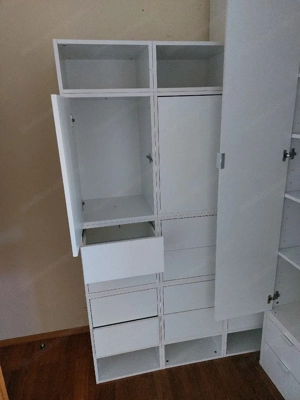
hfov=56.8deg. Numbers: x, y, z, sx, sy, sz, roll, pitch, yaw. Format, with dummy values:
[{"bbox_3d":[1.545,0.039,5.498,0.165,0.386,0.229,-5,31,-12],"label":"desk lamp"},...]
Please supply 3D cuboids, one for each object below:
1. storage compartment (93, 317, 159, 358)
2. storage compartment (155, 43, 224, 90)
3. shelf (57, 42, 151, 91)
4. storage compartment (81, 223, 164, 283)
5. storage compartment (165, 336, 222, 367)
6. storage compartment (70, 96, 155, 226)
[{"bbox_3d":[-0.169,0.774,1.822,0.382,0.216,0.361,-6,18,-11],"label":"storage compartment"},{"bbox_3d":[0.185,-0.671,1.466,0.412,0.203,0.380,-6,18,-11],"label":"storage compartment"},{"bbox_3d":[-0.226,-0.631,1.389,0.412,0.203,0.380,-6,18,-11],"label":"shelf"},{"bbox_3d":[-0.159,0.243,1.500,0.386,0.206,0.361,-6,18,-11],"label":"storage compartment"},{"bbox_3d":[0.247,0.919,1.966,0.403,0.187,0.380,-6,18,-11],"label":"storage compartment"},{"bbox_3d":[-0.210,-0.234,1.514,0.420,0.622,0.380,-6,18,-11],"label":"storage compartment"}]

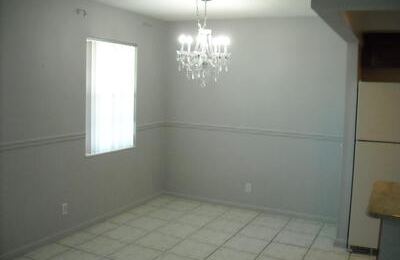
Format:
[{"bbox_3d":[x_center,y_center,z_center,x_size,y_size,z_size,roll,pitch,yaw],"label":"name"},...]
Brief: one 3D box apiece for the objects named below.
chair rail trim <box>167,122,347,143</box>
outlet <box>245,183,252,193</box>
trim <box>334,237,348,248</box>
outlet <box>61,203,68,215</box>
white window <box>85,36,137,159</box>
[{"bbox_3d":[0.605,0.010,5.199,2.430,0.055,0.025,5,7,26],"label":"chair rail trim"},{"bbox_3d":[0.631,0.752,5.262,0.072,0.115,0.012,5,7,26],"label":"outlet"},{"bbox_3d":[1.409,1.123,4.026,0.125,0.095,0.020,5,7,26],"label":"trim"},{"bbox_3d":[-1.364,0.794,4.077,0.012,0.115,0.072,5,7,26],"label":"outlet"},{"bbox_3d":[-1.017,-0.382,4.652,0.090,1.250,0.910,5,7,26],"label":"white window"}]

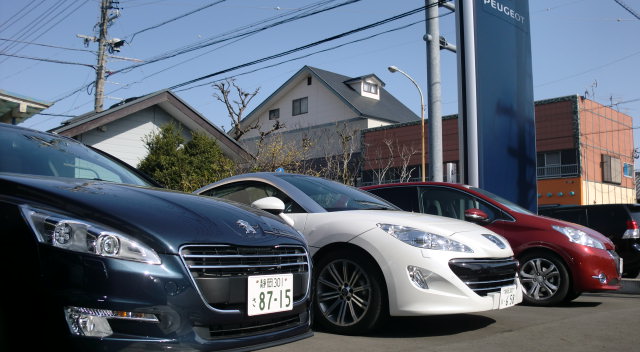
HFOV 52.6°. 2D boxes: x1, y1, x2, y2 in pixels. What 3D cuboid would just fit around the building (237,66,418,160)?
[{"bbox_3d":[0.400,-0.518,41.971,12.077,11.453,6.879,-6,-9,44],"label":"building"}]

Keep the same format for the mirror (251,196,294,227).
[{"bbox_3d":[-0.390,0.269,5.202,0.170,0.170,0.250,-5,-8,39],"label":"mirror"}]

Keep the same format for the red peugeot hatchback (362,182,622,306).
[{"bbox_3d":[1.776,0.855,8.488,3.960,1.460,1.740,-4,-7,30],"label":"red peugeot hatchback"}]

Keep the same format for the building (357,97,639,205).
[{"bbox_3d":[8.578,0.741,32.174,11.497,6.724,6.333,-6,-9,44],"label":"building"}]

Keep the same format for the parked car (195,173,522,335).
[{"bbox_3d":[-0.233,0.679,6.287,4.290,1.360,1.845,-5,-8,39],"label":"parked car"}]

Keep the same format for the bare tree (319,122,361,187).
[{"bbox_3d":[0.500,0.509,14.530,1.000,3.472,1.000,0,-6,0],"label":"bare tree"}]

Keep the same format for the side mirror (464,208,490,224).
[{"bbox_3d":[1.811,0.466,7.440,0.170,0.160,0.240,-4,-7,30],"label":"side mirror"}]

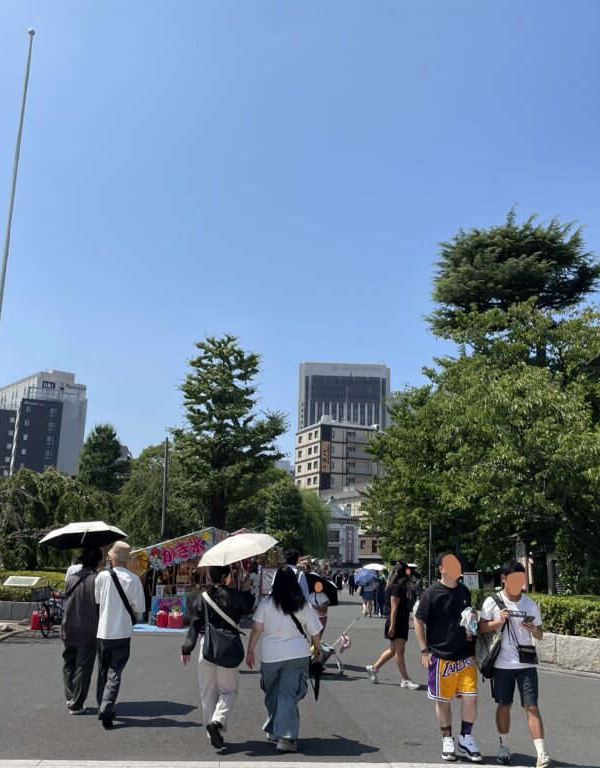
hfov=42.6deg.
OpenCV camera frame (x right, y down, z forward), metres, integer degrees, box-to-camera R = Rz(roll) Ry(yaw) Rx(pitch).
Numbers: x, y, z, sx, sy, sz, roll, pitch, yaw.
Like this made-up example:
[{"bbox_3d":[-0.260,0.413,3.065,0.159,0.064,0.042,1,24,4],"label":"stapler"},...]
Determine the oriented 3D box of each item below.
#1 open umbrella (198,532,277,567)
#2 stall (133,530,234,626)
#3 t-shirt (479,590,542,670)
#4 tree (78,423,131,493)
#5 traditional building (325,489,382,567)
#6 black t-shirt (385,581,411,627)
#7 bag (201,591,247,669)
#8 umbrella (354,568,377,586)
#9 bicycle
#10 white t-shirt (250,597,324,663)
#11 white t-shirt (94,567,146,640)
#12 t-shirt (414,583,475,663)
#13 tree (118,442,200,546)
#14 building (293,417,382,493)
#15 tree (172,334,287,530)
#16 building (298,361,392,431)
[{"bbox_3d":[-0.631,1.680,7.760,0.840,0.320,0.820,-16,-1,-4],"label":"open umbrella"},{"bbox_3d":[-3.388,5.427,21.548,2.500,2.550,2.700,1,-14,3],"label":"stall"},{"bbox_3d":[1.866,2.185,6.816,0.480,0.640,0.310,3,-14,-6],"label":"t-shirt"},{"bbox_3d":[-13.862,8.190,53.464,4.200,11.200,4.200,2,-13,0],"label":"tree"},{"bbox_3d":[8.185,25.774,130.652,9.883,14.700,8.500,2,-14,0],"label":"traditional building"},{"bbox_3d":[1.445,3.235,11.284,0.300,0.620,0.430,-3,-14,18],"label":"black t-shirt"},{"bbox_3d":[-0.701,2.249,7.046,0.400,0.680,0.240,1,-13,3],"label":"bag"},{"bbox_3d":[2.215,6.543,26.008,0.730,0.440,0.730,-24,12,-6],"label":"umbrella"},{"bbox_3d":[-4.991,4.684,15.811,0.580,1.050,1.720,1,-13,2],"label":"bicycle"},{"bbox_3d":[-0.115,2.278,7.078,0.600,0.570,0.350,1,-14,3],"label":"white t-shirt"},{"bbox_3d":[-1.841,2.251,7.887,0.460,0.720,0.320,0,-14,7],"label":"white t-shirt"},{"bbox_3d":[1.297,2.146,6.951,0.560,0.700,0.320,6,-14,-17],"label":"t-shirt"},{"bbox_3d":[-6.620,6.198,35.485,4.500,7.150,4.500,2,-13,0],"label":"tree"},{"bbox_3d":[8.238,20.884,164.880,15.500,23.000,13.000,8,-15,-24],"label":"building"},{"bbox_3d":[-3.039,3.233,33.147,4.792,11.017,4.700,2,-14,0],"label":"tree"},{"bbox_3d":[22.031,44.327,396.945,46.000,106.000,24.000,1,-14,2],"label":"building"}]

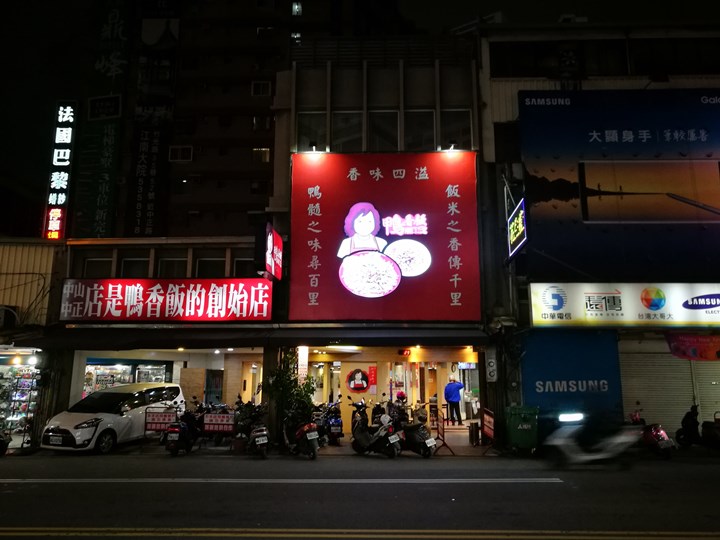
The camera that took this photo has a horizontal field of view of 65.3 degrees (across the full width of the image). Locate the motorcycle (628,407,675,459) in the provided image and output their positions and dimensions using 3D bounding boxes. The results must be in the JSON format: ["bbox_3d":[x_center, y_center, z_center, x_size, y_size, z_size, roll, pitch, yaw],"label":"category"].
[{"bbox_3d":[6.807,3.829,13.310,0.670,1.140,1.740,1,-11,-2],"label":"motorcycle"}]

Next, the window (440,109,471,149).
[{"bbox_3d":[2.698,-3.903,15.817,0.940,1.365,0.100,0,-11,1],"label":"window"}]

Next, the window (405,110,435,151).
[{"bbox_3d":[1.679,-3.895,15.839,0.901,1.337,0.100,0,-11,1],"label":"window"}]

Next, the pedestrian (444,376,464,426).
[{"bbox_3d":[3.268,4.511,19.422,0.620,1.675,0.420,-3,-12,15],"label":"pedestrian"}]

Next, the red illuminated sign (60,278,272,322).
[{"bbox_3d":[-4.726,0.736,13.795,5.191,1.040,0.250,0,-11,1],"label":"red illuminated sign"}]

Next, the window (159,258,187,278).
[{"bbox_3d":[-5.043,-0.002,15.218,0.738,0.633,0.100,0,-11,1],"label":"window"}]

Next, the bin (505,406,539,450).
[{"bbox_3d":[3.866,3.878,13.504,0.620,1.100,0.700,0,-11,1],"label":"bin"}]

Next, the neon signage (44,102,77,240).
[{"bbox_3d":[-14.634,-4.969,27.555,1.120,7.158,0.300,0,-11,1],"label":"neon signage"}]

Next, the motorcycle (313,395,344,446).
[{"bbox_3d":[-0.763,4.155,15.488,0.720,1.200,1.800,2,-11,-7],"label":"motorcycle"}]

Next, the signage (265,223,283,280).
[{"bbox_3d":[-2.194,-0.408,13.983,0.180,1.191,1.458,-1,-11,6],"label":"signage"}]

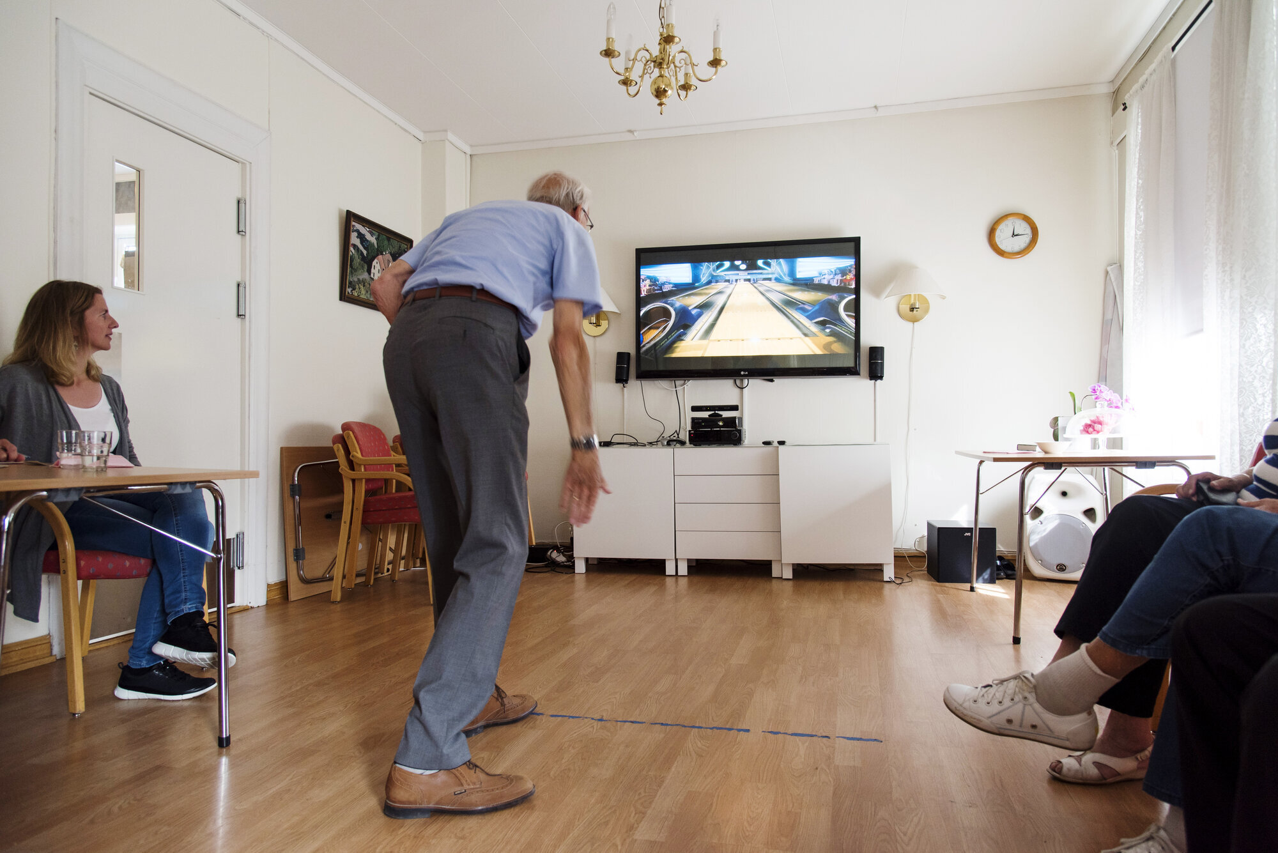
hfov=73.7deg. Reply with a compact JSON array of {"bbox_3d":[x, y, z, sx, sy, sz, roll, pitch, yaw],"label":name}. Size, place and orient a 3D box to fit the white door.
[{"bbox_3d":[-1.997,-0.215,3.610,0.045,2.065,0.825,0,-1,14],"label":"white door"}]

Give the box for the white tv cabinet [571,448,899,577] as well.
[{"bbox_3d":[0.549,0.491,5.029,1.810,0.745,0.420,0,-1,14],"label":"white tv cabinet"}]

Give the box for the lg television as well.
[{"bbox_3d":[0.663,-0.719,5.315,1.390,0.830,0.060,0,-1,14],"label":"lg television"}]

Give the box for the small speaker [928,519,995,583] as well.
[{"bbox_3d":[1.791,0.697,4.744,0.300,0.300,0.320,0,-1,9],"label":"small speaker"}]

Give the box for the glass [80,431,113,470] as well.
[{"bbox_3d":[-1.377,0.062,2.160,0.081,0.102,0.081,0,-1,14],"label":"glass"}]

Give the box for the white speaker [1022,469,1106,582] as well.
[{"bbox_3d":[2.360,0.550,4.765,0.385,0.595,0.335,0,-1,20],"label":"white speaker"}]

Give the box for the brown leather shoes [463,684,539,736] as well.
[{"bbox_3d":[-0.410,0.755,2.316,0.300,0.120,0.112,1,-2,-44],"label":"brown leather shoes"}]

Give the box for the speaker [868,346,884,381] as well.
[{"bbox_3d":[1.422,-0.376,5.090,0.088,0.200,0.090,0,-1,14],"label":"speaker"}]

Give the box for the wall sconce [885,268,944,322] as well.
[{"bbox_3d":[1.668,-0.795,5.139,0.360,0.320,0.210,0,-1,14],"label":"wall sconce"}]

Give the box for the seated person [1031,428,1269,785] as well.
[{"bbox_3d":[1.355,0.196,2.077,0.900,1.240,0.520,0,-1,20],"label":"seated person"}]

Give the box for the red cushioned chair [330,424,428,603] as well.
[{"bbox_3d":[-1.189,0.422,4.346,0.610,0.870,0.540,0,-1,7],"label":"red cushioned chair"}]

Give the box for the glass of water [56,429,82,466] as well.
[{"bbox_3d":[-1.605,0.065,2.420,0.077,0.107,0.077,0,-1,-34],"label":"glass of water"}]

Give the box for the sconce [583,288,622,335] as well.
[{"bbox_3d":[-0.308,-0.762,5.632,0.360,0.320,0.210,0,-1,14],"label":"sconce"}]

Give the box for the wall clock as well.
[{"bbox_3d":[2.235,-1.142,5.080,0.277,0.277,0.045,0,-1,14],"label":"wall clock"}]

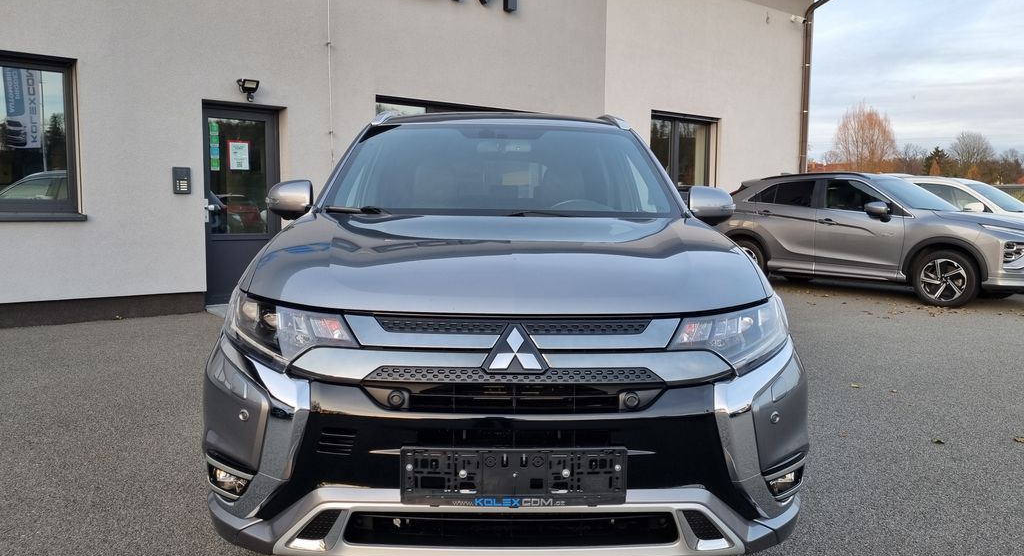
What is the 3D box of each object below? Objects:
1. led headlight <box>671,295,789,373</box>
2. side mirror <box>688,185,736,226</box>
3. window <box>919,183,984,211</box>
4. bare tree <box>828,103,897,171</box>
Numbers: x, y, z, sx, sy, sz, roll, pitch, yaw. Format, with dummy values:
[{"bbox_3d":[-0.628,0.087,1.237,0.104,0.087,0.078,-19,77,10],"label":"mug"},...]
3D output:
[{"bbox_3d":[0.581,0.155,2.046,0.440,0.180,0.370,0,5,-2],"label":"led headlight"},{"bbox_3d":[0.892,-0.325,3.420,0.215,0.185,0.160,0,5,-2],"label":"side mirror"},{"bbox_3d":[6.544,-1.214,11.450,0.080,0.440,1.000,14,-5,-38],"label":"window"},{"bbox_3d":[32.035,-10.672,70.512,5.700,11.014,5.700,0,5,-2],"label":"bare tree"}]

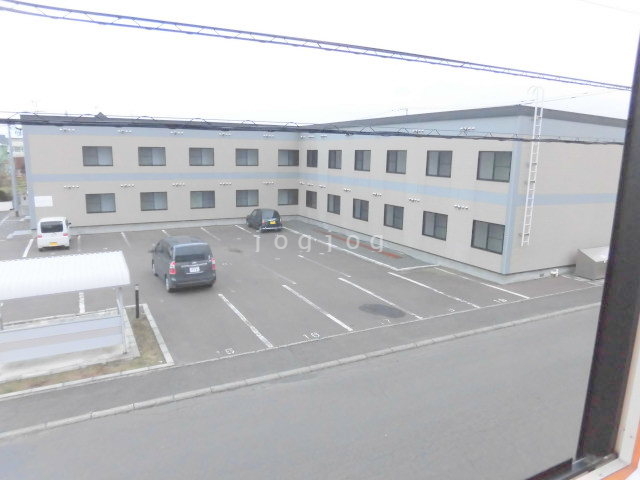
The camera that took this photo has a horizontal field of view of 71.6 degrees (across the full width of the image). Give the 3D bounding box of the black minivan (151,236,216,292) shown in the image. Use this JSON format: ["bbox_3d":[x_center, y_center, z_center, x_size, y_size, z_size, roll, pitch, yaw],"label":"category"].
[{"bbox_3d":[-5.657,0.733,18.079,1.710,1.840,4.550,-5,12,-28],"label":"black minivan"}]

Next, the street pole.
[{"bbox_3d":[-23.579,-5.344,34.096,0.280,7.100,0.280,-5,12,-28],"label":"street pole"}]

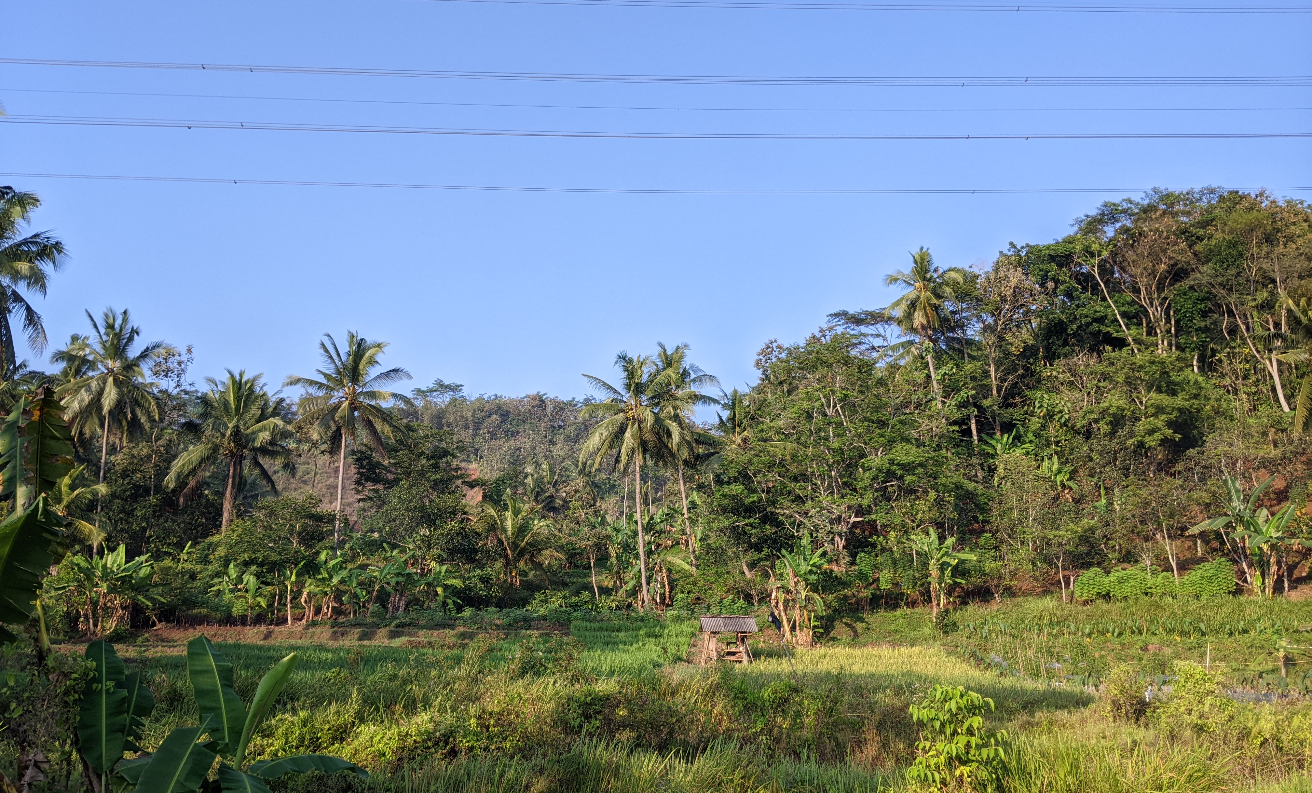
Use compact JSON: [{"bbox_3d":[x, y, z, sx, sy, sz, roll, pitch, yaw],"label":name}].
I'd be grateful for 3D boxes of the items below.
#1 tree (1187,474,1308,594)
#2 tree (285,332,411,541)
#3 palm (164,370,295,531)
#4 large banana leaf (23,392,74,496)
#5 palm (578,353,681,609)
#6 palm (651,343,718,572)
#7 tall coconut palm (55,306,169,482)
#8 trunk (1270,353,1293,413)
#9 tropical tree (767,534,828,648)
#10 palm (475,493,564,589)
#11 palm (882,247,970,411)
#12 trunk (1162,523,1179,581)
[{"bbox_3d":[27.233,6.426,47.000,5.466,5.559,5.000,0,-3,0],"label":"tree"},{"bbox_3d":[-17.156,2.626,57.000,6.965,12.389,6.900,0,-5,0],"label":"tree"},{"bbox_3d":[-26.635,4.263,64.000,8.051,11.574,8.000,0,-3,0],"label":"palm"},{"bbox_3d":[-4.451,0.406,7.500,0.376,0.849,0.250,0,-5,0],"label":"large banana leaf"},{"bbox_3d":[-1.102,4.545,55.000,6.115,13.772,6.000,0,-5,0],"label":"palm"},{"bbox_3d":[1.397,3.819,62.000,4.968,14.159,5.000,0,-5,0],"label":"palm"},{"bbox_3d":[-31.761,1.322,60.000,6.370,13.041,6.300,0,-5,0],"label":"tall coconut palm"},{"bbox_3d":[40.358,-0.892,66.000,1.451,3.958,0.900,0,-3,0],"label":"trunk"},{"bbox_3d":[6.082,8.351,44.000,2.577,4.892,2.600,0,-3,0],"label":"tropical tree"},{"bbox_3d":[-7.707,8.078,57.000,4.853,5.367,4.700,0,-5,0],"label":"palm"},{"bbox_3d":[21.601,-4.764,82.000,6.892,14.351,7.000,0,-3,0],"label":"palm"},{"bbox_3d":[24.637,7.509,49.000,0.833,2.891,0.550,0,-3,0],"label":"trunk"}]

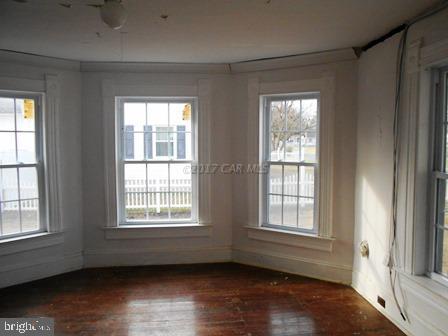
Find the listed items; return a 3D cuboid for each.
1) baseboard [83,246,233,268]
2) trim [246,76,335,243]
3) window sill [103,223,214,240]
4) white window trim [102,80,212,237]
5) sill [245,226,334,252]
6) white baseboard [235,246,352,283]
[{"bbox_3d":[-0.779,1.086,4.103,1.752,0.217,0.040,0,4,-5],"label":"baseboard"},{"bbox_3d":[0.728,-0.107,3.759,0.972,1.778,0.080,2,5,29],"label":"trim"},{"bbox_3d":[-0.790,0.776,4.068,1.294,0.135,0.120,0,4,-5],"label":"window sill"},{"bbox_3d":[-0.779,-0.122,4.022,1.257,1.815,0.080,0,4,-5],"label":"white window trim"},{"bbox_3d":[0.706,0.803,3.817,1.080,0.135,0.120,2,5,29],"label":"sill"},{"bbox_3d":[0.711,1.105,3.848,1.410,0.217,0.040,2,5,29],"label":"white baseboard"}]

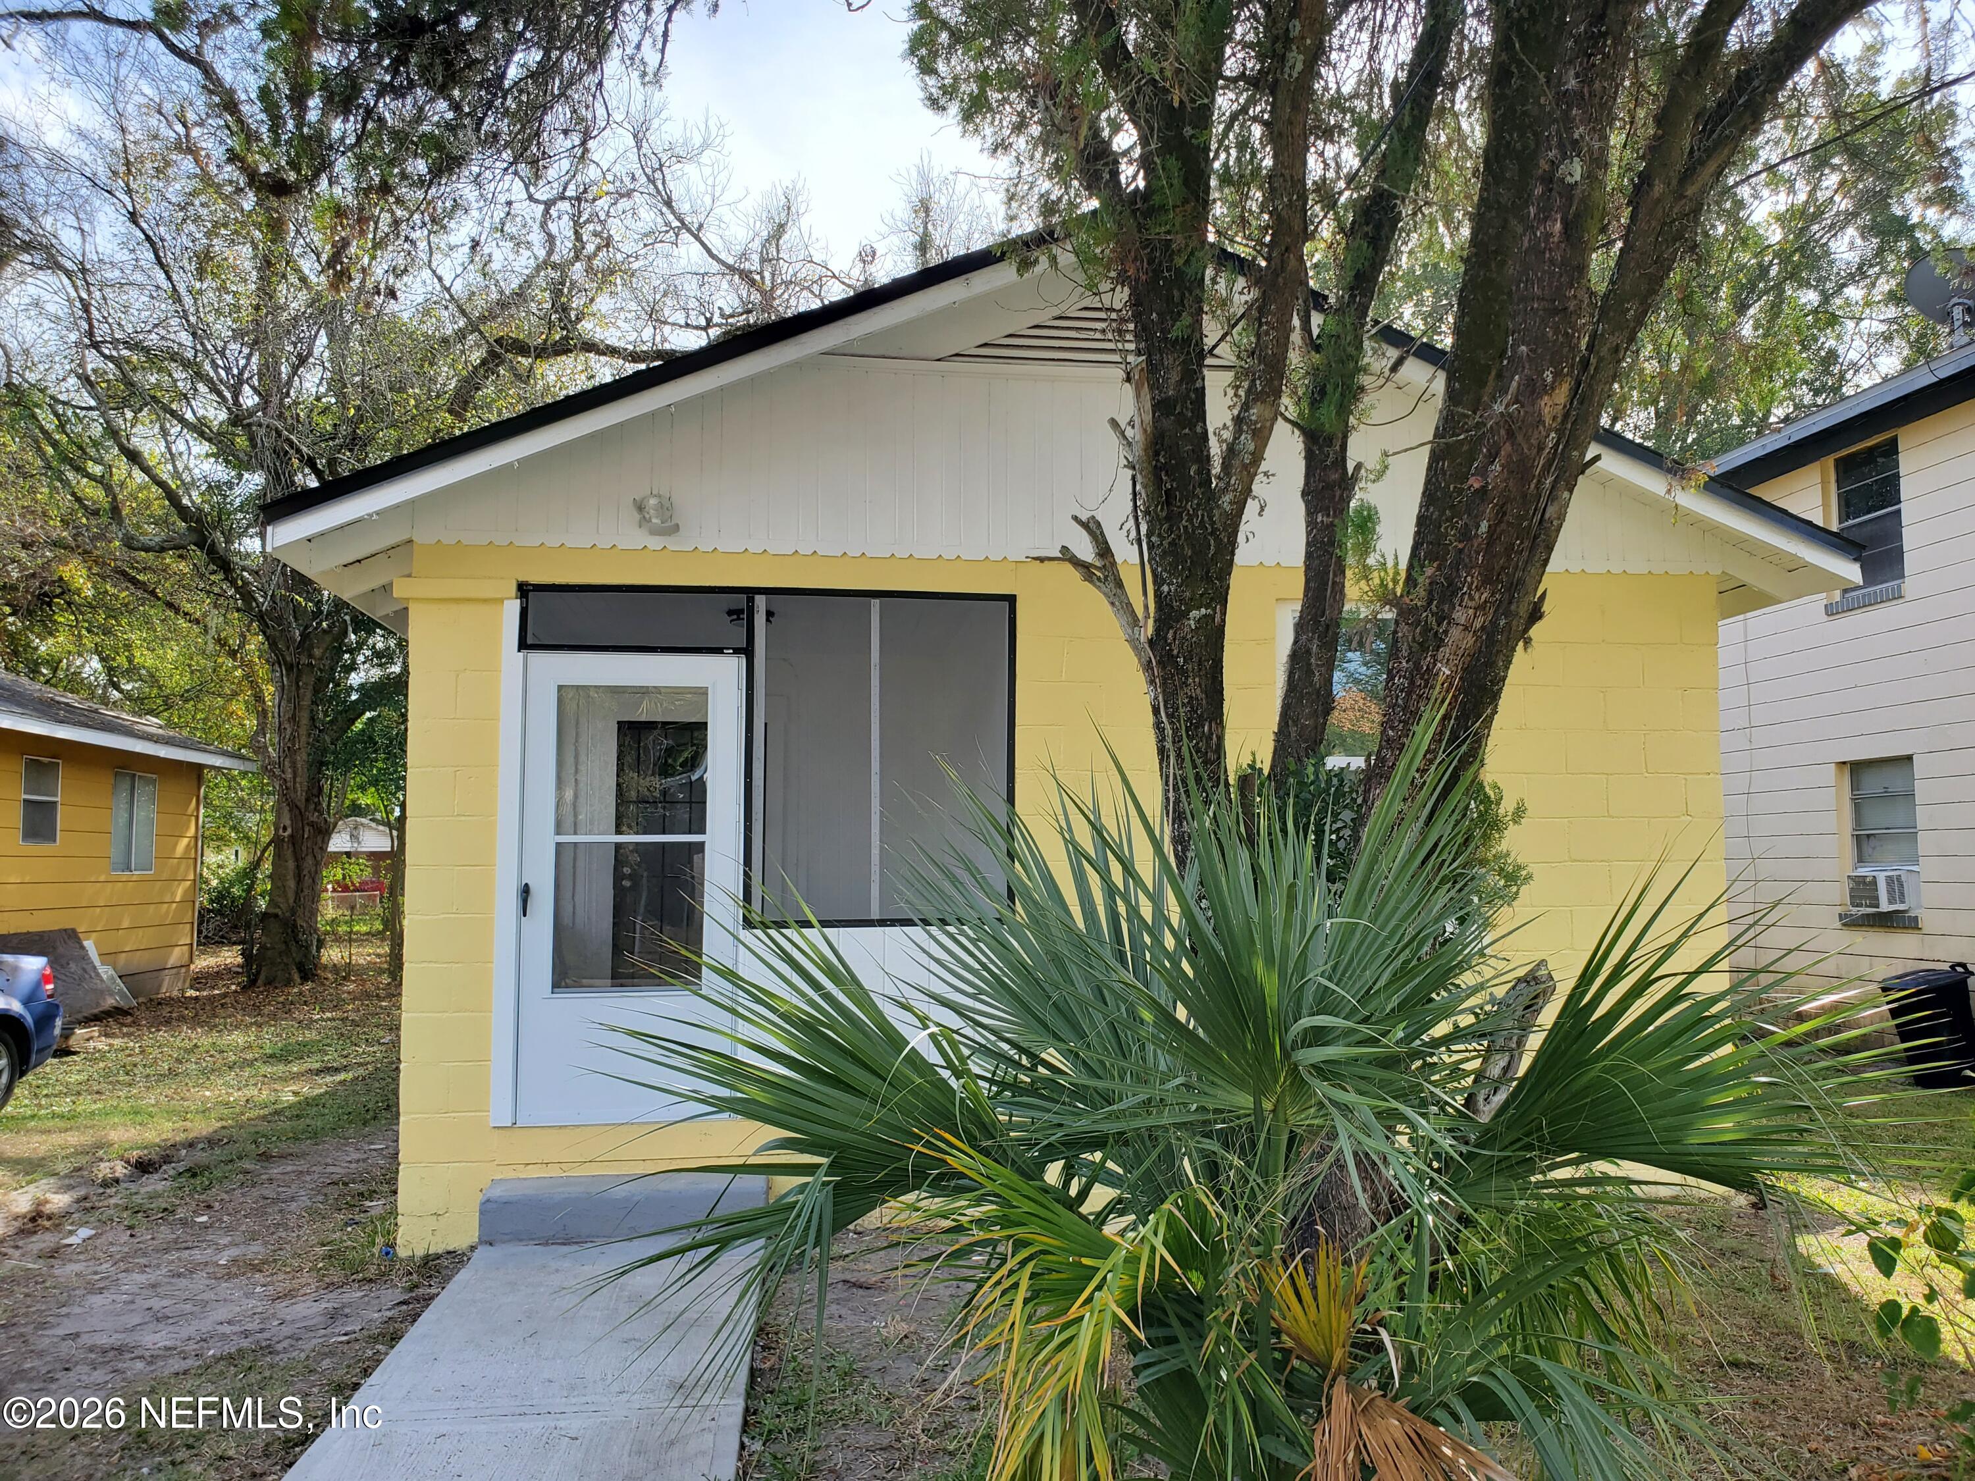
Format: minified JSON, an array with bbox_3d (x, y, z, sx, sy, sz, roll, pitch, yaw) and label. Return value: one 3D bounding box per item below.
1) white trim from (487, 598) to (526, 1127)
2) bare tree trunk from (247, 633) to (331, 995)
[{"bbox_3d":[-2.005,0.505,6.204,0.090,2.200,0.030,0,-3,-8],"label":"white trim"},{"bbox_3d":[-8.970,0.934,19.100,0.900,4.400,0.850,0,-3,-8],"label":"bare tree trunk"}]

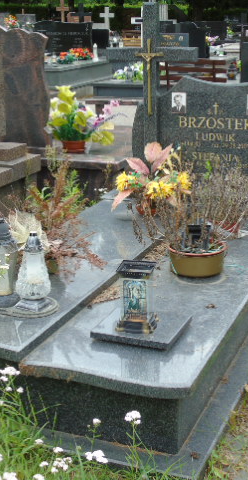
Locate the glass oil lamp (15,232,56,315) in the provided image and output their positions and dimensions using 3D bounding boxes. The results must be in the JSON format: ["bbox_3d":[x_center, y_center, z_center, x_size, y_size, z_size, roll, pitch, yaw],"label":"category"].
[{"bbox_3d":[-0.344,0.114,2.798,0.142,0.297,0.142,6,19,22],"label":"glass oil lamp"}]

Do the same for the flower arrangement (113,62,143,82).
[{"bbox_3d":[0.048,-2.310,10.200,0.400,0.270,0.320,6,18,21],"label":"flower arrangement"}]

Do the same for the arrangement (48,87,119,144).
[{"bbox_3d":[-0.337,-0.938,5.726,0.549,0.494,0.420,6,19,22],"label":"arrangement"}]

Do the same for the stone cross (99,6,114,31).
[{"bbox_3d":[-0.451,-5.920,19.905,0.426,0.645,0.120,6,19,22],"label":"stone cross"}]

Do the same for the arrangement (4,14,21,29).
[{"bbox_3d":[-2.412,-4.728,16.000,0.340,0.310,0.320,6,18,21],"label":"arrangement"}]

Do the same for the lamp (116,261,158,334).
[{"bbox_3d":[0.045,0.187,2.505,0.122,0.215,0.122,4,17,13],"label":"lamp"}]

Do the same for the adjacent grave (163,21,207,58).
[{"bbox_3d":[1.119,-3.615,13.407,0.857,0.631,0.450,6,19,22],"label":"adjacent grave"}]

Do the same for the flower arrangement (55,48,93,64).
[{"bbox_3d":[-0.841,-3.190,12.769,0.658,0.210,0.350,6,19,22],"label":"flower arrangement"}]

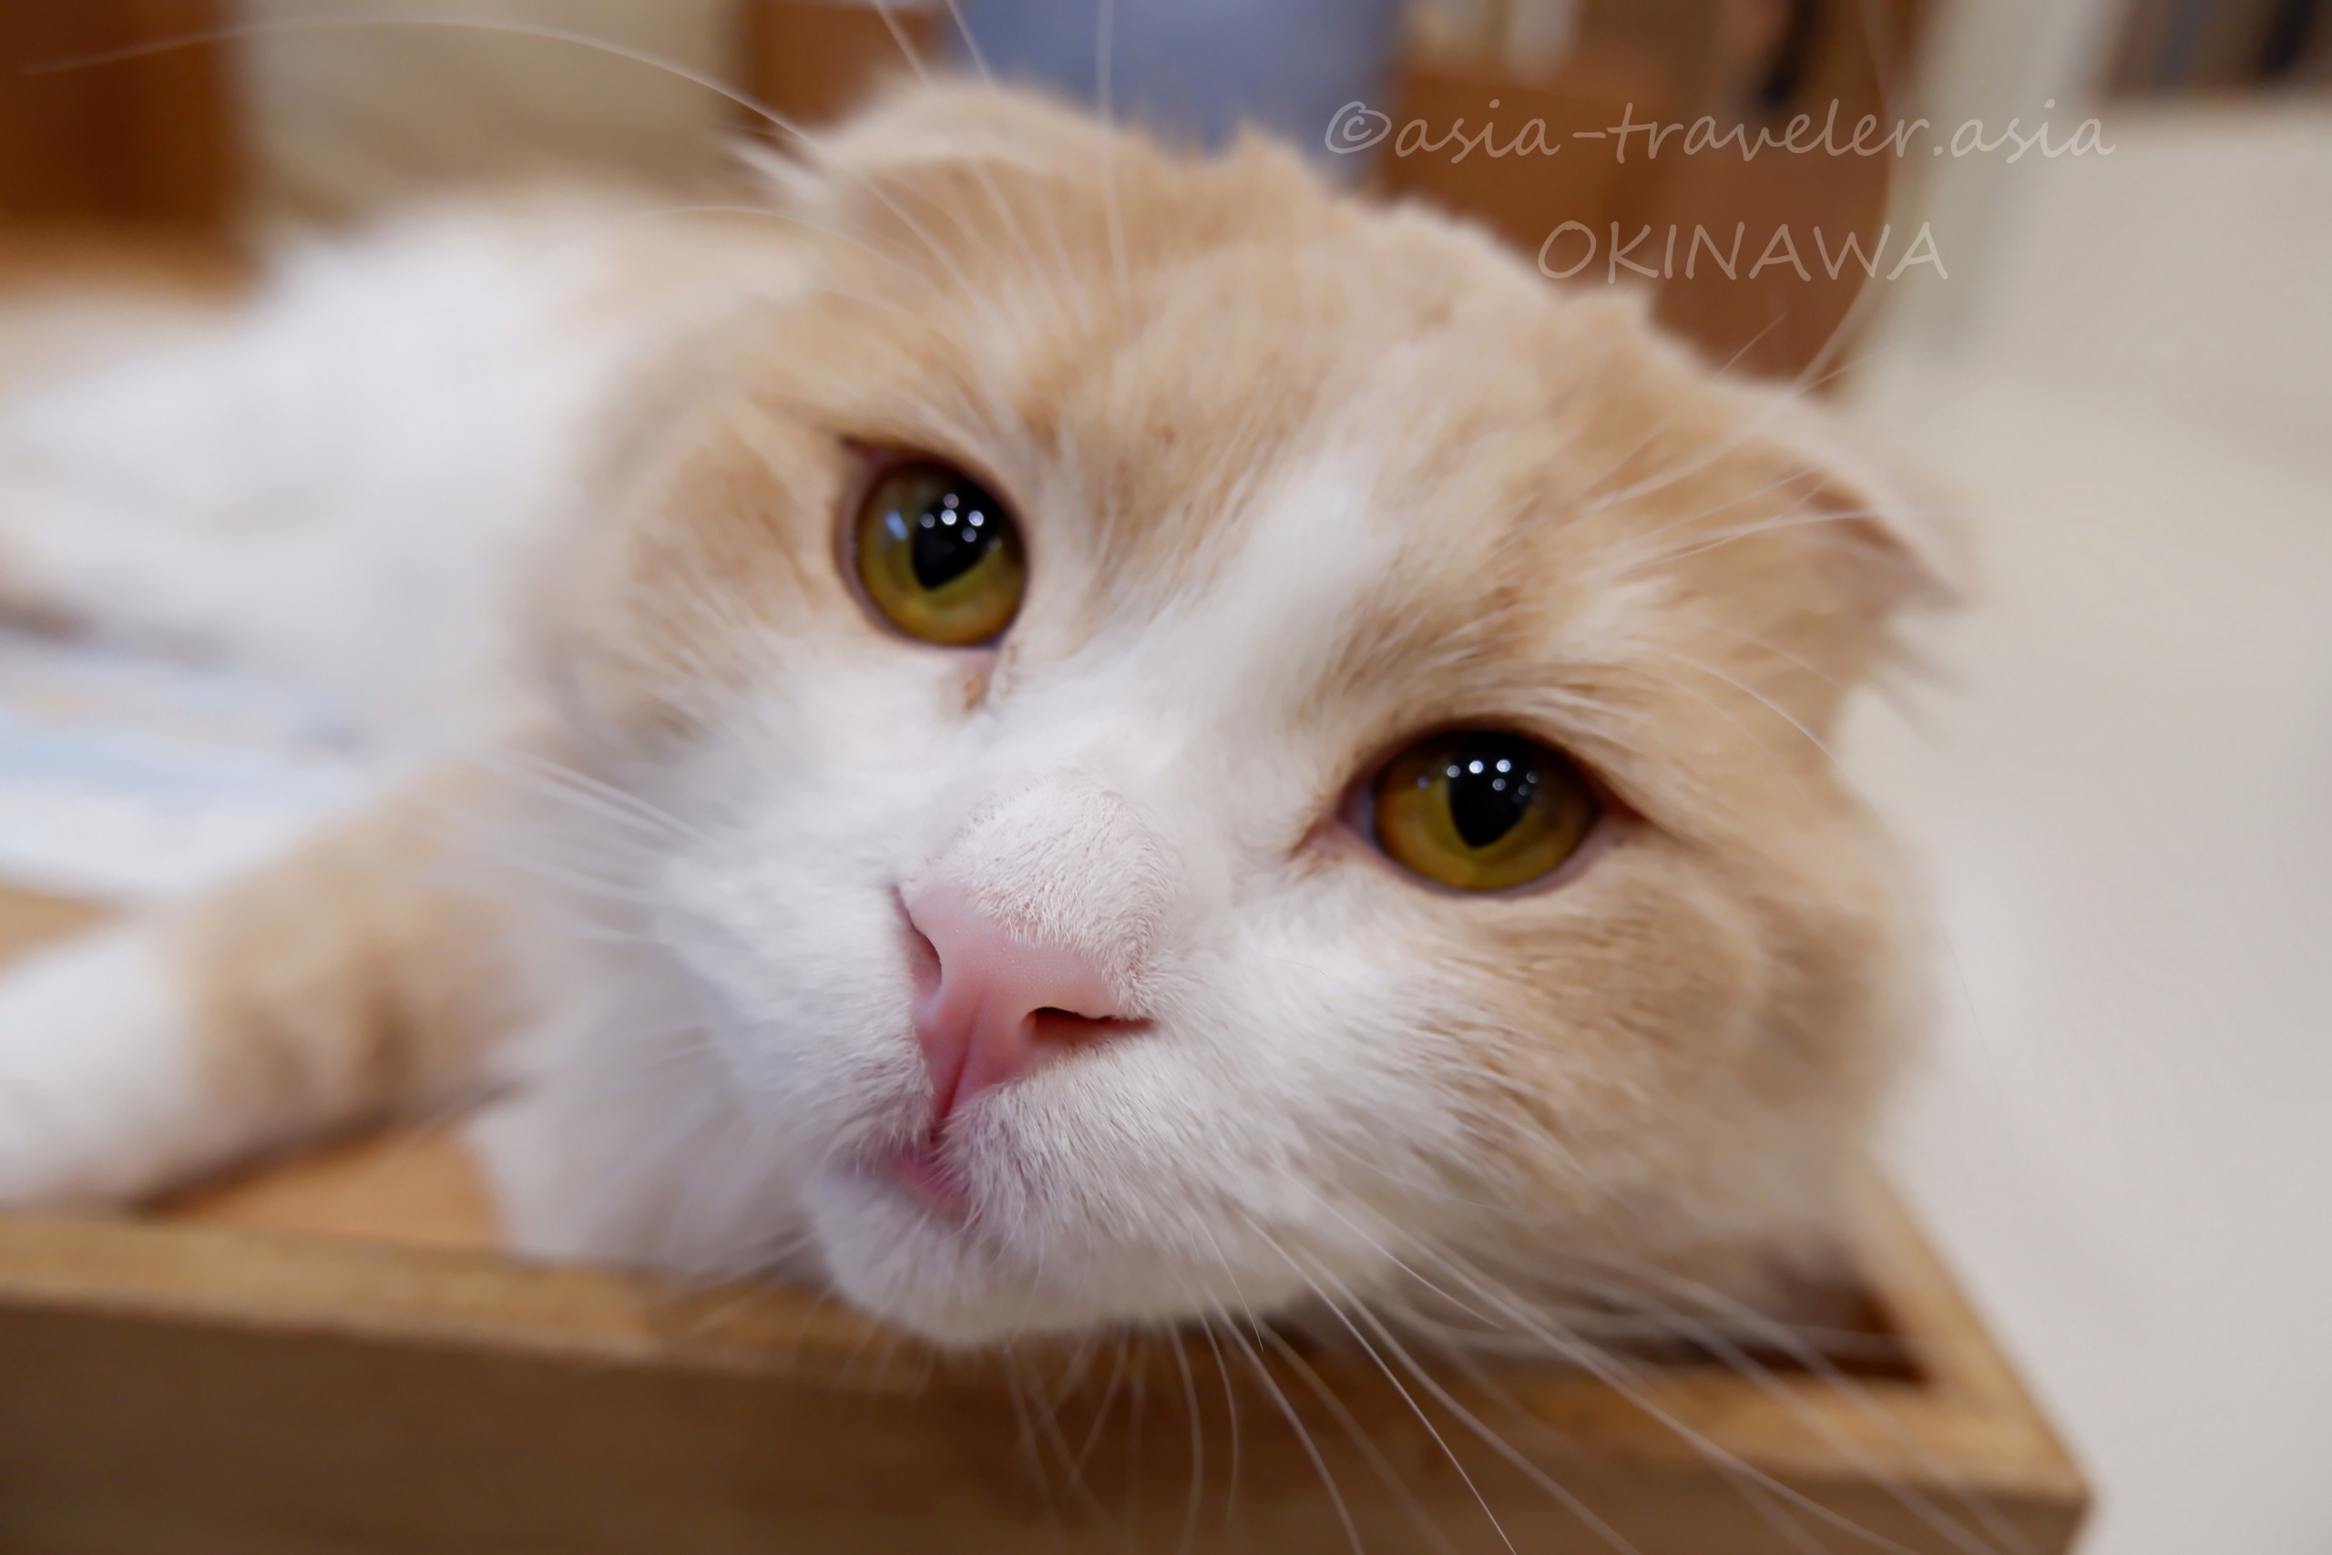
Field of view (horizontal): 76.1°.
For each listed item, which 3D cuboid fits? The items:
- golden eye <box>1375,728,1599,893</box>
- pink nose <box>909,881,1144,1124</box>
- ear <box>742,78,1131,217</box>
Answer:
[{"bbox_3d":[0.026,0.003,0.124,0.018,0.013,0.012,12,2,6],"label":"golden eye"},{"bbox_3d":[-0.011,0.017,0.110,0.017,0.015,0.012,26,0,16],"label":"pink nose"},{"bbox_3d":[-0.026,-0.073,0.174,0.044,0.019,0.025,10,12,15],"label":"ear"}]

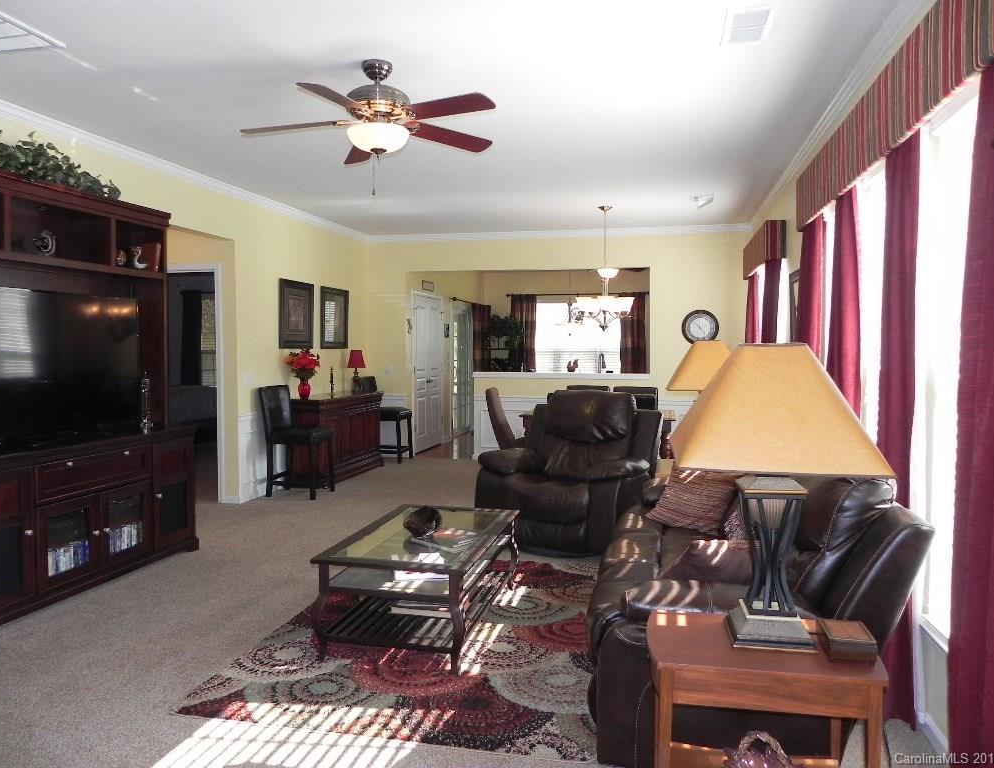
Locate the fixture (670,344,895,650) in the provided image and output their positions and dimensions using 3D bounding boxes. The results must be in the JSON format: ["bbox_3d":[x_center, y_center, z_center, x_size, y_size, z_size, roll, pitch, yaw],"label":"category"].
[{"bbox_3d":[0.783,0.306,2.201,0.530,0.830,0.530,1,3,12],"label":"fixture"}]

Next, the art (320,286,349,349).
[{"bbox_3d":[-1.802,-0.733,8.647,0.040,0.667,0.740,1,3,12],"label":"art"}]

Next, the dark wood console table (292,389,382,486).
[{"bbox_3d":[-1.687,0.555,8.202,0.440,0.860,1.600,1,3,12],"label":"dark wood console table"}]

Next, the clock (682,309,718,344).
[{"bbox_3d":[2.338,-0.640,8.813,0.420,0.420,0.050,1,3,12],"label":"clock"}]

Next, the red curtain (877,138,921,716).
[{"bbox_3d":[1.525,0.146,2.942,0.110,2.200,0.400,1,3,12],"label":"red curtain"}]

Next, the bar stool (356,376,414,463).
[{"bbox_3d":[-1.362,0.423,9.303,0.580,1.000,0.460,1,3,12],"label":"bar stool"}]

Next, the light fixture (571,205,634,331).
[{"bbox_3d":[1.041,-1.111,7.429,0.580,1.205,0.580,1,3,12],"label":"light fixture"}]

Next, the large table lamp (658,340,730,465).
[{"bbox_3d":[1.409,0.168,5.162,0.530,0.820,0.530,1,3,12],"label":"large table lamp"}]

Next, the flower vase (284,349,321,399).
[{"bbox_3d":[-1.873,-0.101,7.484,0.330,0.500,0.350,1,3,12],"label":"flower vase"}]

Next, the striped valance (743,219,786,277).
[{"bbox_3d":[2.460,-1.201,7.148,0.165,0.345,1.830,1,3,12],"label":"striped valance"}]

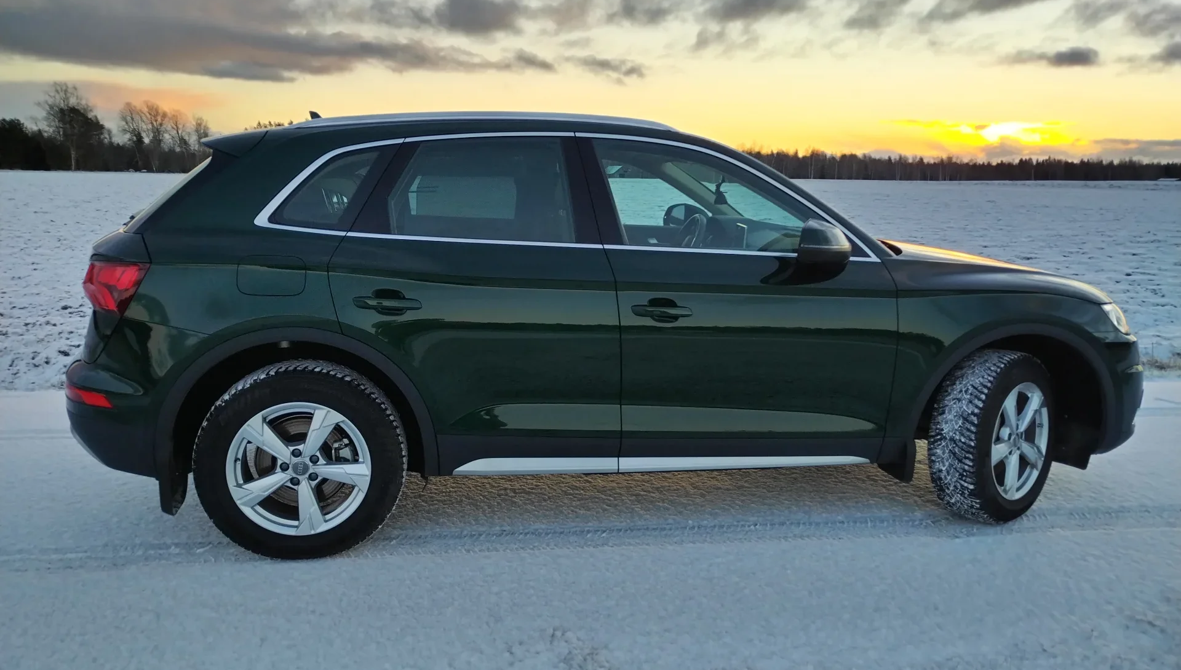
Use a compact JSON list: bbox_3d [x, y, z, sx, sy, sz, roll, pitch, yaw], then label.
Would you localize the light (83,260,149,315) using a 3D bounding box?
[{"bbox_3d":[-1.699,-0.182,3.181,0.322,0.185,0.375,-1,10,-10],"label":"light"}]

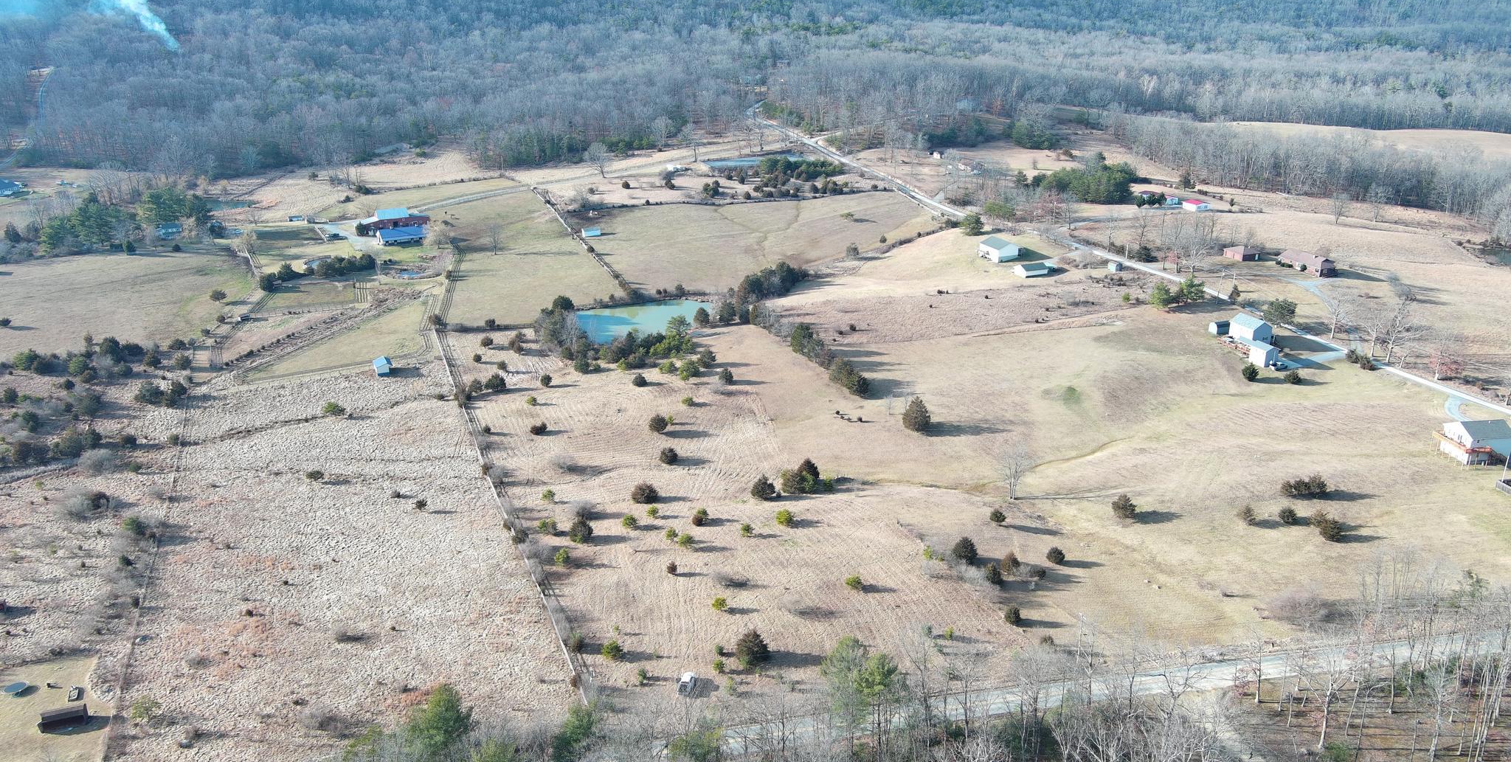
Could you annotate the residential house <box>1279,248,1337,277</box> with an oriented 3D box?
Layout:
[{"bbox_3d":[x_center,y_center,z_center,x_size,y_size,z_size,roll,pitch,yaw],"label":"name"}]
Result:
[{"bbox_3d":[213.730,-46.070,471.260,9.860,6.600,17.840,-14,24,-33],"label":"residential house"}]

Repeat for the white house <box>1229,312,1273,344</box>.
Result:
[{"bbox_3d":[163.690,-17.080,401.920,7.320,7.870,12.010,-5,19,-16],"label":"white house"}]

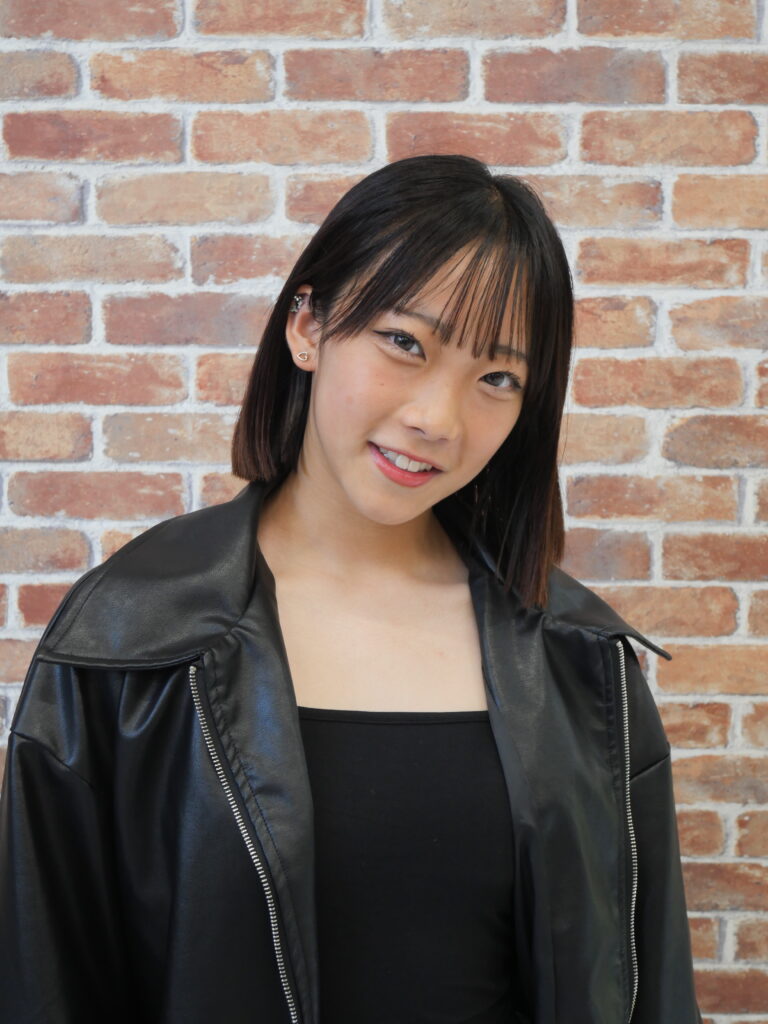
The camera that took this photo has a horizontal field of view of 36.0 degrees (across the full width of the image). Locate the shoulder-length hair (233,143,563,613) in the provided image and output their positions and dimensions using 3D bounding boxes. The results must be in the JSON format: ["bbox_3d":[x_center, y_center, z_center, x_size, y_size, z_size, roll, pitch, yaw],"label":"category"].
[{"bbox_3d":[0.021,-0.095,0.800,0.220,0.272,0.215,15,5,-19],"label":"shoulder-length hair"}]

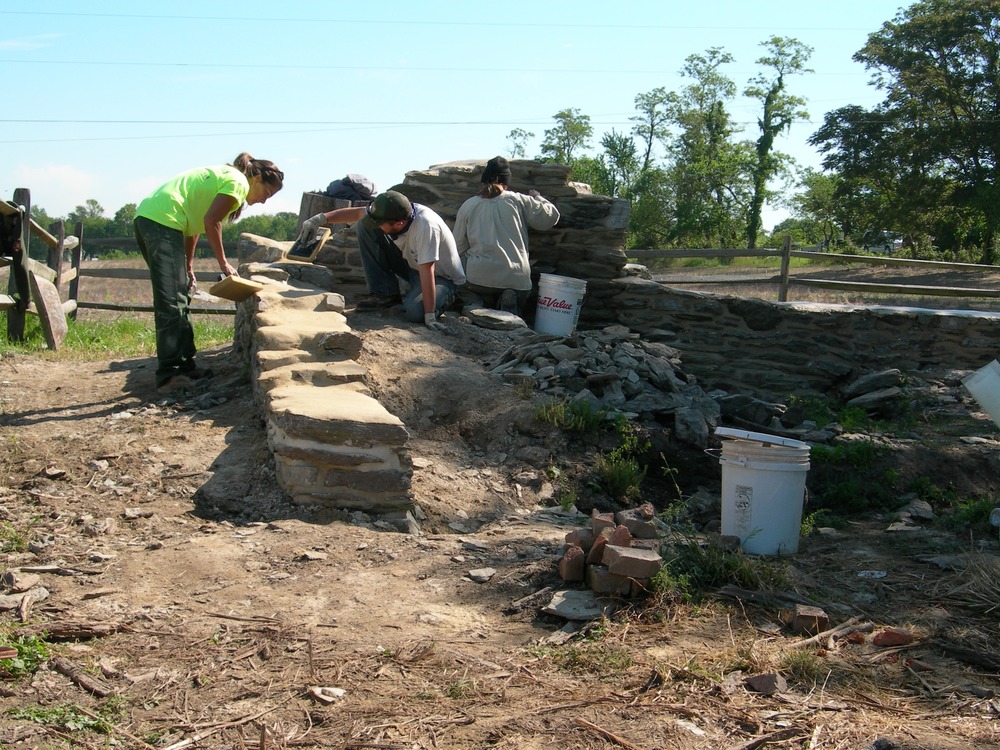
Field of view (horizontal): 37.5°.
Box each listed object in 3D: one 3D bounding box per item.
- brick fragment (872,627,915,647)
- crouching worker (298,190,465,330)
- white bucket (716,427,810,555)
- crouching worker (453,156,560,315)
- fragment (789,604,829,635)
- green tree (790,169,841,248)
[{"bbox_3d":[1.059,0.703,3.970,0.108,0.048,0.078,2,5,0],"label":"brick fragment"},{"bbox_3d":[-0.720,-0.702,8.950,0.920,0.850,0.800,-2,7,-37],"label":"crouching worker"},{"bbox_3d":[0.892,0.390,4.970,0.310,0.400,0.310,3,5,0],"label":"white bucket"},{"bbox_3d":[0.042,-0.893,9.500,0.690,1.030,0.750,2,5,5],"label":"crouching worker"},{"bbox_3d":[0.855,0.675,4.050,0.090,0.057,0.110,3,5,12],"label":"fragment"},{"bbox_3d":[19.395,-10.110,90.000,3.400,5.000,3.400,3,5,11],"label":"green tree"}]

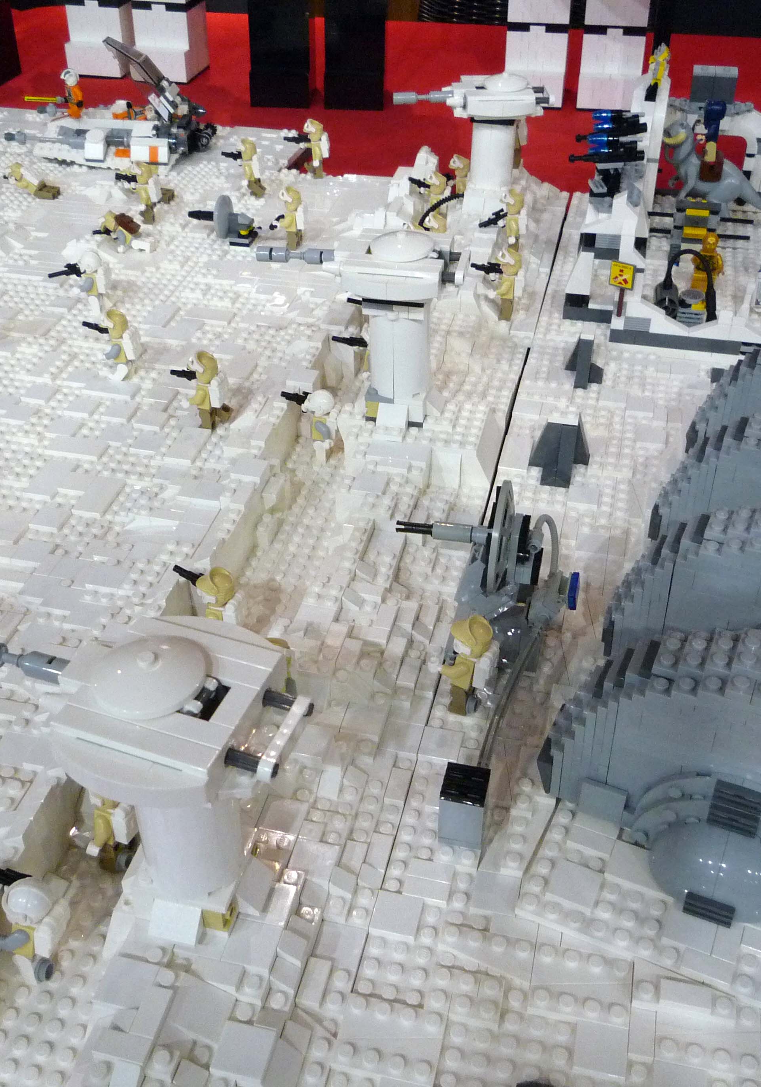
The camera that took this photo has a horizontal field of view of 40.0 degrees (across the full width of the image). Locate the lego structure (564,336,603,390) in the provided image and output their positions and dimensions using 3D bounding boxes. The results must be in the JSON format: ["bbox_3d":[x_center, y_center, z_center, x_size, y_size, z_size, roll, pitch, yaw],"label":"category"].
[{"bbox_3d":[0.130,-0.118,0.663,0.025,0.030,0.031,8,37,11],"label":"lego structure"}]

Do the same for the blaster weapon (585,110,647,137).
[{"bbox_3d":[0.179,-0.322,0.802,0.050,0.017,0.014,3,36,5],"label":"blaster weapon"}]

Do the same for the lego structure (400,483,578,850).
[{"bbox_3d":[0.036,0.032,0.422,0.080,0.079,0.160,8,37,11],"label":"lego structure"}]

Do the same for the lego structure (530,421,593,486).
[{"bbox_3d":[0.099,-0.054,0.574,0.032,0.032,0.035,8,37,11],"label":"lego structure"}]

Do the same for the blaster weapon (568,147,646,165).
[{"bbox_3d":[0.177,-0.302,0.817,0.059,0.012,0.008,3,36,5],"label":"blaster weapon"}]

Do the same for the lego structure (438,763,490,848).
[{"bbox_3d":[0.031,0.096,0.384,0.016,0.022,0.017,8,37,11],"label":"lego structure"}]

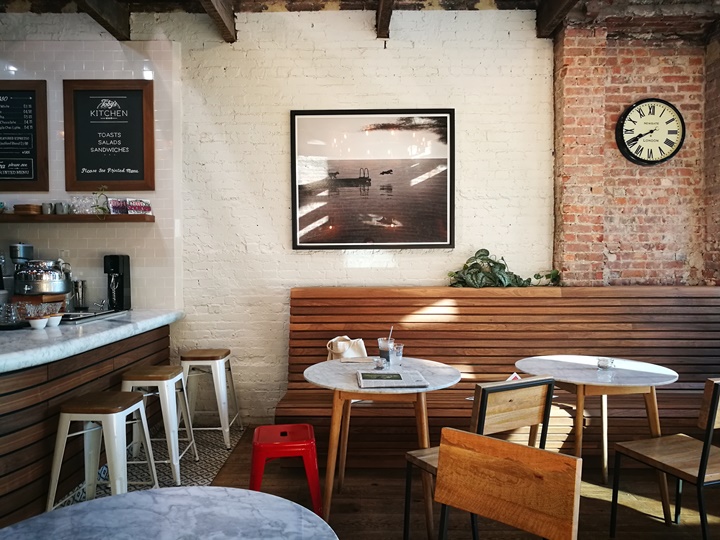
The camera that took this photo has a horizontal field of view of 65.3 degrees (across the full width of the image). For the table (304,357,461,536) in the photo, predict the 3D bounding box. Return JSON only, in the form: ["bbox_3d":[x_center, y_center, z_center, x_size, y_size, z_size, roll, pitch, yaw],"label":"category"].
[{"bbox_3d":[0.117,0.909,2.920,0.807,0.759,0.807,0,2,0],"label":"table"}]

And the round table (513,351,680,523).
[{"bbox_3d":[1.252,0.906,3.030,0.807,0.759,0.807,0,2,0],"label":"round table"}]

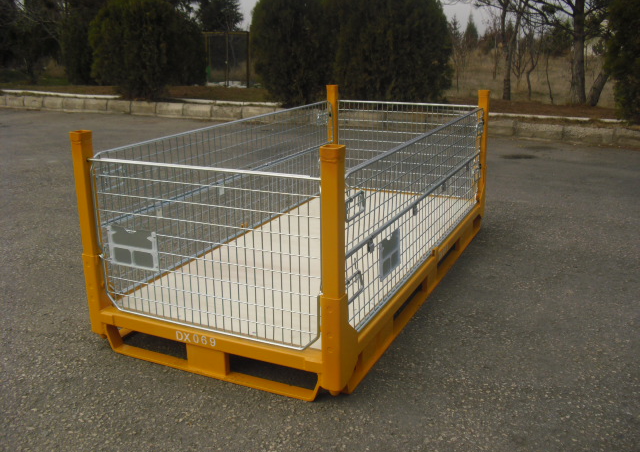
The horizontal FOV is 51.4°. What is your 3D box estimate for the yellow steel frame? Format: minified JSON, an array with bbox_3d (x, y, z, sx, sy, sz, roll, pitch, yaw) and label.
[{"bbox_3d":[0.095,-0.237,4.728,1.515,1.222,3.313,7,18,24],"label":"yellow steel frame"}]

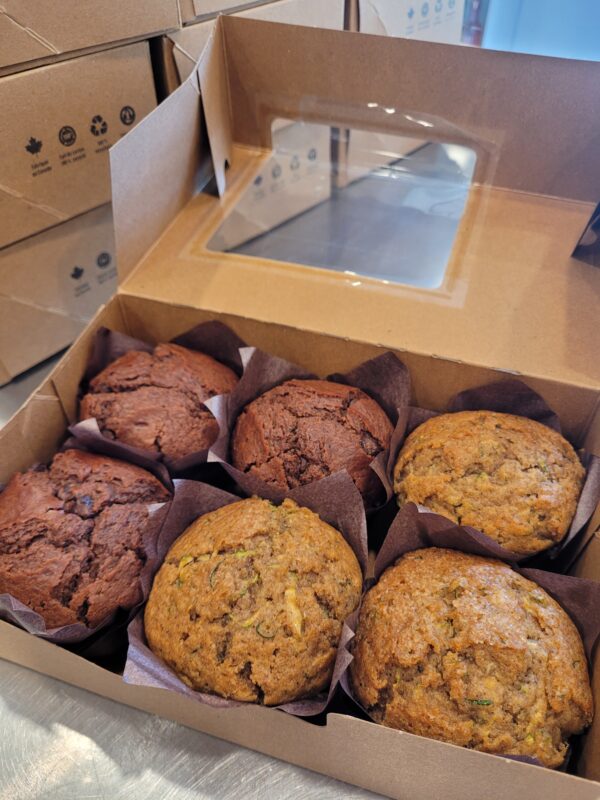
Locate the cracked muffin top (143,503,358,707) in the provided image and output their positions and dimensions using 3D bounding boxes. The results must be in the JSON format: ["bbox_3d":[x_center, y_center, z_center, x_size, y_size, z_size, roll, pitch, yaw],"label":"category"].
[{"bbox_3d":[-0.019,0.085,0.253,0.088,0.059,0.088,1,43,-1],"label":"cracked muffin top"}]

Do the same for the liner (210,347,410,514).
[{"bbox_3d":[0.006,0.026,0.327,0.097,0.070,0.098,12,44,10],"label":"liner"}]

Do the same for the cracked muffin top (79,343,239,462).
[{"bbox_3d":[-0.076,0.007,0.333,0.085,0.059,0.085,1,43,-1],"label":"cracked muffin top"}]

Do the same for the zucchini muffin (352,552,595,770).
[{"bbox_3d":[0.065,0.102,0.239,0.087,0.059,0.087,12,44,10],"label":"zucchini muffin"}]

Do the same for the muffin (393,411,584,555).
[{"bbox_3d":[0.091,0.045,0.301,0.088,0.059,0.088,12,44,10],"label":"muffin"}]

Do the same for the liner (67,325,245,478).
[{"bbox_3d":[-0.079,0.008,0.343,0.095,0.070,0.098,12,44,10],"label":"liner"}]

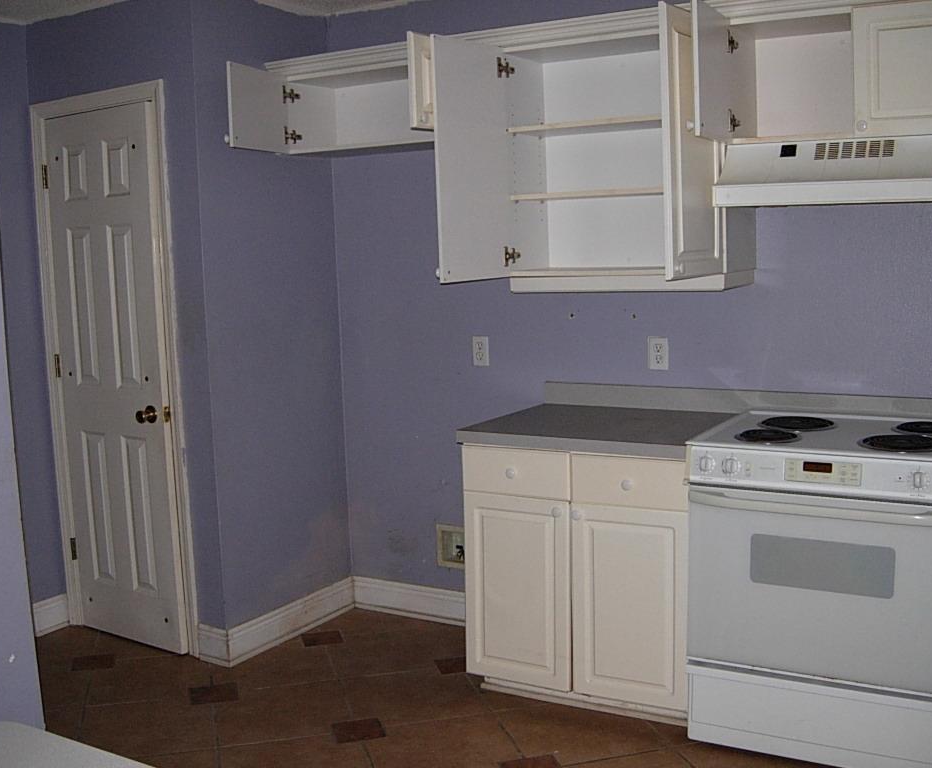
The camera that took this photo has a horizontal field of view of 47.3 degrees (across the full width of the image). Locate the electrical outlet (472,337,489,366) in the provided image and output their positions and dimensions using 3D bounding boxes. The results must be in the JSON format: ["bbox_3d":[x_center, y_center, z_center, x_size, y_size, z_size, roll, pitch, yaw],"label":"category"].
[{"bbox_3d":[0.060,-0.125,4.117,0.071,0.115,0.007,2,8,30],"label":"electrical outlet"}]

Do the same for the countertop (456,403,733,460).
[{"bbox_3d":[0.469,0.146,3.529,0.762,0.042,0.662,2,8,30],"label":"countertop"}]

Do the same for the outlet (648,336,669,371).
[{"bbox_3d":[0.680,-0.106,3.752,0.071,0.115,0.007,2,8,30],"label":"outlet"}]

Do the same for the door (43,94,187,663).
[{"bbox_3d":[-1.344,-0.004,4.089,0.627,2.035,0.037,3,8,36],"label":"door"}]

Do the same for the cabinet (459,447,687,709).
[{"bbox_3d":[0.489,0.600,3.596,0.765,0.874,0.632,2,8,30],"label":"cabinet"}]

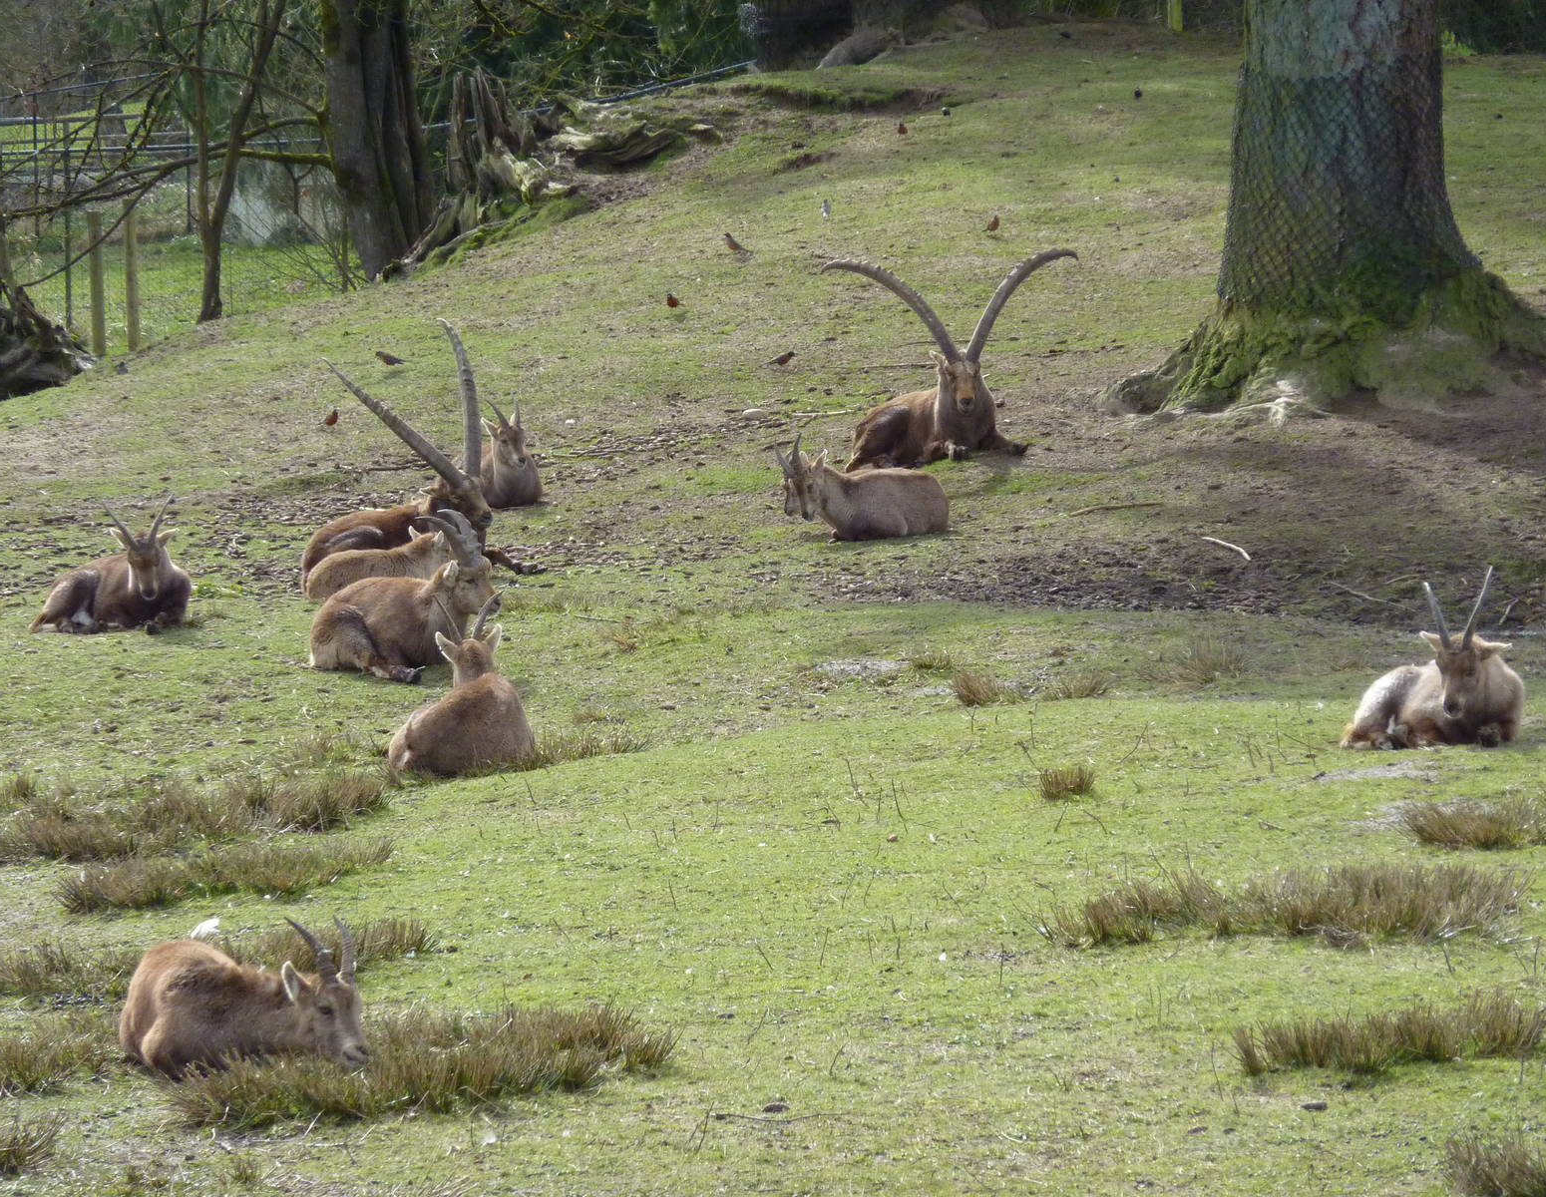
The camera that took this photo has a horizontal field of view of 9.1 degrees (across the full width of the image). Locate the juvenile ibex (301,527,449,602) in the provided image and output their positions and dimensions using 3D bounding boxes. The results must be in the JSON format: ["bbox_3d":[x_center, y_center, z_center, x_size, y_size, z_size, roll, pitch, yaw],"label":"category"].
[{"bbox_3d":[-1.893,-0.146,46.300,0.780,0.400,0.360,-1,3,-23],"label":"juvenile ibex"}]

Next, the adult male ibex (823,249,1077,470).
[{"bbox_3d":[1.111,-1.433,58.100,1.100,1.290,1.250,-2,3,-41],"label":"adult male ibex"}]

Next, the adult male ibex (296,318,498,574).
[{"bbox_3d":[-1.812,-0.723,48.600,1.180,1.300,0.750,1,3,22],"label":"adult male ibex"}]

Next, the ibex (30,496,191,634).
[{"bbox_3d":[-3.107,-0.155,45.400,0.450,0.620,0.850,-2,3,-43],"label":"ibex"}]

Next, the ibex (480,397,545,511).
[{"bbox_3d":[-1.261,-0.724,46.300,0.330,0.520,0.780,-2,5,-18],"label":"ibex"}]

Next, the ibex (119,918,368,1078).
[{"bbox_3d":[-1.592,1.174,28.450,0.600,0.460,0.820,-1,3,-27],"label":"ibex"}]

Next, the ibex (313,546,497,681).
[{"bbox_3d":[-1.633,-0.019,42.900,0.880,0.710,0.480,0,3,-9],"label":"ibex"}]

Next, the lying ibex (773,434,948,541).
[{"bbox_3d":[0.473,-0.594,52.100,0.930,0.560,0.410,-1,3,-14],"label":"lying ibex"}]

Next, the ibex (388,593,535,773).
[{"bbox_3d":[-1.229,0.331,38.100,0.430,0.660,0.780,2,3,37],"label":"ibex"}]

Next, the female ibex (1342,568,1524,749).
[{"bbox_3d":[2.673,0.245,39.200,0.460,0.700,0.860,-2,3,-41],"label":"female ibex"}]

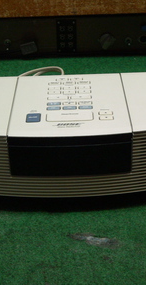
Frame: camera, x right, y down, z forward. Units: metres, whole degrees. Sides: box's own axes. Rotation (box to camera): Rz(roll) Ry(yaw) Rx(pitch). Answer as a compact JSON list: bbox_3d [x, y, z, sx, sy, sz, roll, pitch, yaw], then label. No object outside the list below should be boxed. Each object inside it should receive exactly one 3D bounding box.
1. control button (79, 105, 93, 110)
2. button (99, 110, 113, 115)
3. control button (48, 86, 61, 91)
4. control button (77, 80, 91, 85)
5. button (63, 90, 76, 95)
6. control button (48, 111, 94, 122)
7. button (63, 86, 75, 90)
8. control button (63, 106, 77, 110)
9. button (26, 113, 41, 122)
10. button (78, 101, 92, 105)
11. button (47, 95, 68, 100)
[{"bbox_3d":[0.016,-0.044,0.686,0.018,0.002,0.007,-2,29,1],"label":"control button"},{"bbox_3d":[0.041,-0.037,0.670,0.018,0.002,0.007,-2,29,1],"label":"button"},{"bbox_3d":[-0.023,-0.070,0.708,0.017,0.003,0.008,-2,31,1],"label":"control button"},{"bbox_3d":[0.016,-0.084,0.756,0.018,0.002,0.007,-2,29,1],"label":"control button"},{"bbox_3d":[-0.005,-0.067,0.728,0.018,0.002,0.007,-2,29,1],"label":"button"},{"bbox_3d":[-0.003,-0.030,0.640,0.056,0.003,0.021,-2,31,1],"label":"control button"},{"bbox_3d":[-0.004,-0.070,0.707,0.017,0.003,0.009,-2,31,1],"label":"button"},{"bbox_3d":[-0.004,-0.044,0.686,0.018,0.002,0.007,-2,29,1],"label":"control button"},{"bbox_3d":[-0.049,-0.031,0.665,0.017,0.002,0.020,-2,29,1],"label":"button"},{"bbox_3d":[0.016,-0.051,0.698,0.018,0.002,0.007,-2,29,1],"label":"button"},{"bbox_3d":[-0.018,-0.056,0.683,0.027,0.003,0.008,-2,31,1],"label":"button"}]

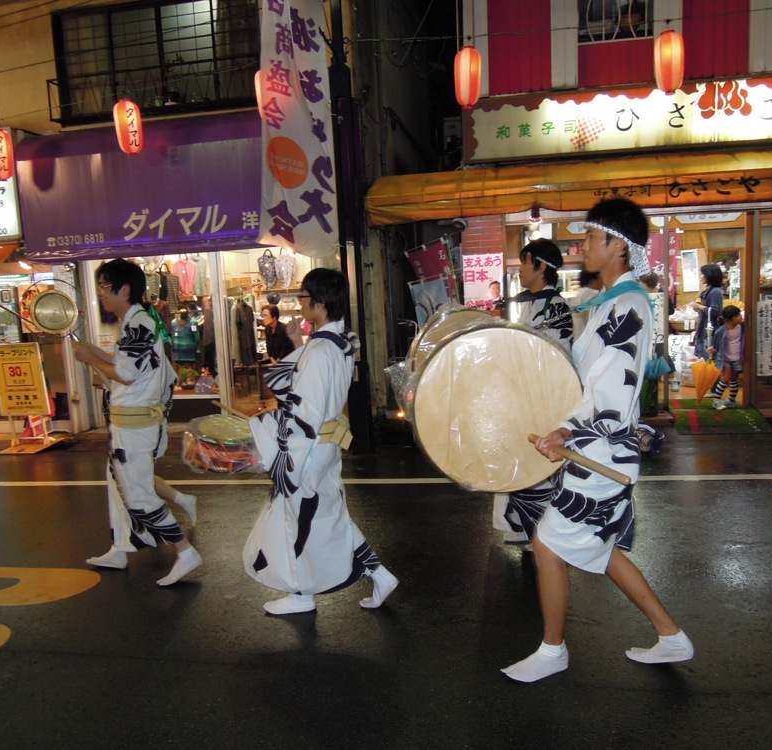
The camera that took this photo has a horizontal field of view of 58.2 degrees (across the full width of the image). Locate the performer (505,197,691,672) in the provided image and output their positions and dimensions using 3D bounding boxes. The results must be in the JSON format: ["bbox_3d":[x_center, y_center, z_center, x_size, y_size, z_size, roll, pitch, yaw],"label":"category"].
[{"bbox_3d":[0.754,0.248,2.550,0.690,1.760,0.570,-2,7,9],"label":"performer"}]

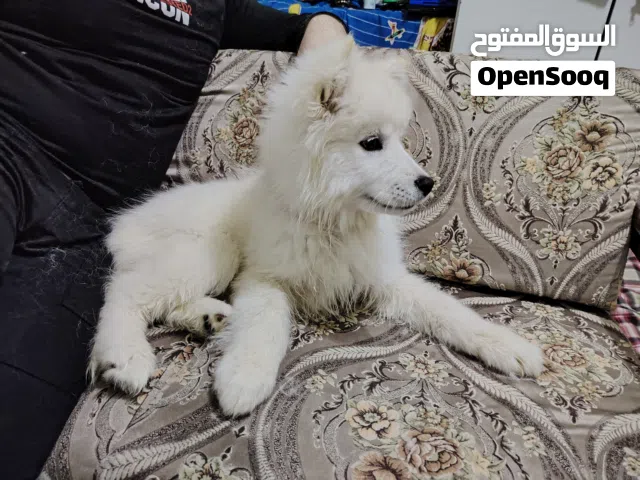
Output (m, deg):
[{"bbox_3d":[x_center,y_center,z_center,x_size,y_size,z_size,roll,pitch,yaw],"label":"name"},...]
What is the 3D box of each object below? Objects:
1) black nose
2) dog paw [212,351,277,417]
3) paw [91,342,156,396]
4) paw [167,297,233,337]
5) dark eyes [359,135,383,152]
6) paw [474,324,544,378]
[{"bbox_3d":[0.146,-0.075,0.622,0.025,0.026,0.030,10,30,14],"label":"black nose"},{"bbox_3d":[-0.100,0.192,0.602,0.072,0.055,0.087,4,29,4],"label":"dog paw"},{"bbox_3d":[-0.276,0.174,0.622,0.072,0.058,0.083,-17,34,-30],"label":"paw"},{"bbox_3d":[-0.194,0.123,0.717,0.092,0.055,0.056,7,29,9],"label":"paw"},{"bbox_3d":[0.070,-0.134,0.617,0.030,0.021,0.018,-19,35,-33],"label":"dark eyes"},{"bbox_3d":[0.285,0.167,0.670,0.092,0.055,0.064,15,32,22],"label":"paw"}]

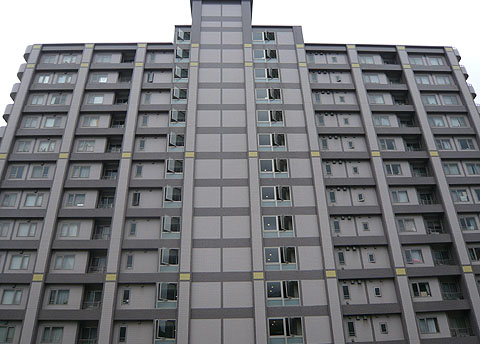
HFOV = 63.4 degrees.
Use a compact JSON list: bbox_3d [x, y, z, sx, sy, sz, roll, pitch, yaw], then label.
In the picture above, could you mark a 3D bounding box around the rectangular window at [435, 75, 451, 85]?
[{"bbox_3d":[23.925,-10.819,45.662,1.580,1.270,0.150,0,-28,-2],"label":"rectangular window"}]

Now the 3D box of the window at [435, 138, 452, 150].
[{"bbox_3d":[20.625,-2.760,39.307,1.580,1.340,0.130,0,-28,-2],"label":"window"}]

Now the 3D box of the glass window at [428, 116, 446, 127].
[{"bbox_3d":[21.190,-5.454,41.885,1.790,1.370,0.150,0,-28,-2],"label":"glass window"}]

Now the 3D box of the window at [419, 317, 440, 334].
[{"bbox_3d":[15.264,12.359,31.278,1.600,1.260,0.150,0,-29,-2],"label":"window"}]

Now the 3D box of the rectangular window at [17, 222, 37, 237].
[{"bbox_3d":[-18.416,5.040,33.638,1.580,1.340,0.130,0,-28,-2],"label":"rectangular window"}]

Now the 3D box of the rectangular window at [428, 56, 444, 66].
[{"bbox_3d":[22.743,-12.746,44.869,1.580,1.340,0.130,0,-28,-2],"label":"rectangular window"}]

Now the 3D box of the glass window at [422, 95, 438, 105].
[{"bbox_3d":[21.606,-8.247,44.168,1.590,1.300,0.150,0,-28,-2],"label":"glass window"}]

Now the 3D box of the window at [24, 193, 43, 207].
[{"bbox_3d":[-19.125,2.566,36.025,1.730,1.400,0.150,0,-28,-2],"label":"window"}]

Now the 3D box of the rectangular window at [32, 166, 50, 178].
[{"bbox_3d":[-18.655,0.028,36.330,1.580,1.340,0.130,0,-28,-2],"label":"rectangular window"}]

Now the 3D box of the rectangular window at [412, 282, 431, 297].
[{"bbox_3d":[15.844,10.243,33.921,1.560,1.280,0.150,0,-28,-2],"label":"rectangular window"}]

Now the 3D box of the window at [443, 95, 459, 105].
[{"bbox_3d":[23.619,-8.114,43.541,1.820,1.400,0.150,0,-28,-2],"label":"window"}]

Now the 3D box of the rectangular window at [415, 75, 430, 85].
[{"bbox_3d":[20.375,-10.235,43.363,1.580,1.340,0.130,0,-28,-2],"label":"rectangular window"}]

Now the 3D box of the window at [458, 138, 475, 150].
[{"bbox_3d":[23.730,-2.888,40.662,1.790,1.400,0.150,0,-28,-2],"label":"window"}]

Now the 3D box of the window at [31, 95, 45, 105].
[{"bbox_3d":[-21.733,-7.799,41.713,1.490,1.400,0.150,0,-28,-2],"label":"window"}]

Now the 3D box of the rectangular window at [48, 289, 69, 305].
[{"bbox_3d":[-14.639,10.072,31.413,1.600,1.260,0.150,0,-29,-2],"label":"rectangular window"}]

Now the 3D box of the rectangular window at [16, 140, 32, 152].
[{"bbox_3d":[-21.552,-2.557,38.815,1.520,1.400,0.150,0,-28,-2],"label":"rectangular window"}]

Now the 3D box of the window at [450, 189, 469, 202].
[{"bbox_3d":[20.944,2.234,37.011,1.600,1.260,0.150,0,-29,-2],"label":"window"}]

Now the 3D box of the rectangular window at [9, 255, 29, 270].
[{"bbox_3d":[-18.543,7.594,32.657,1.600,1.260,0.150,0,-29,-2],"label":"rectangular window"}]

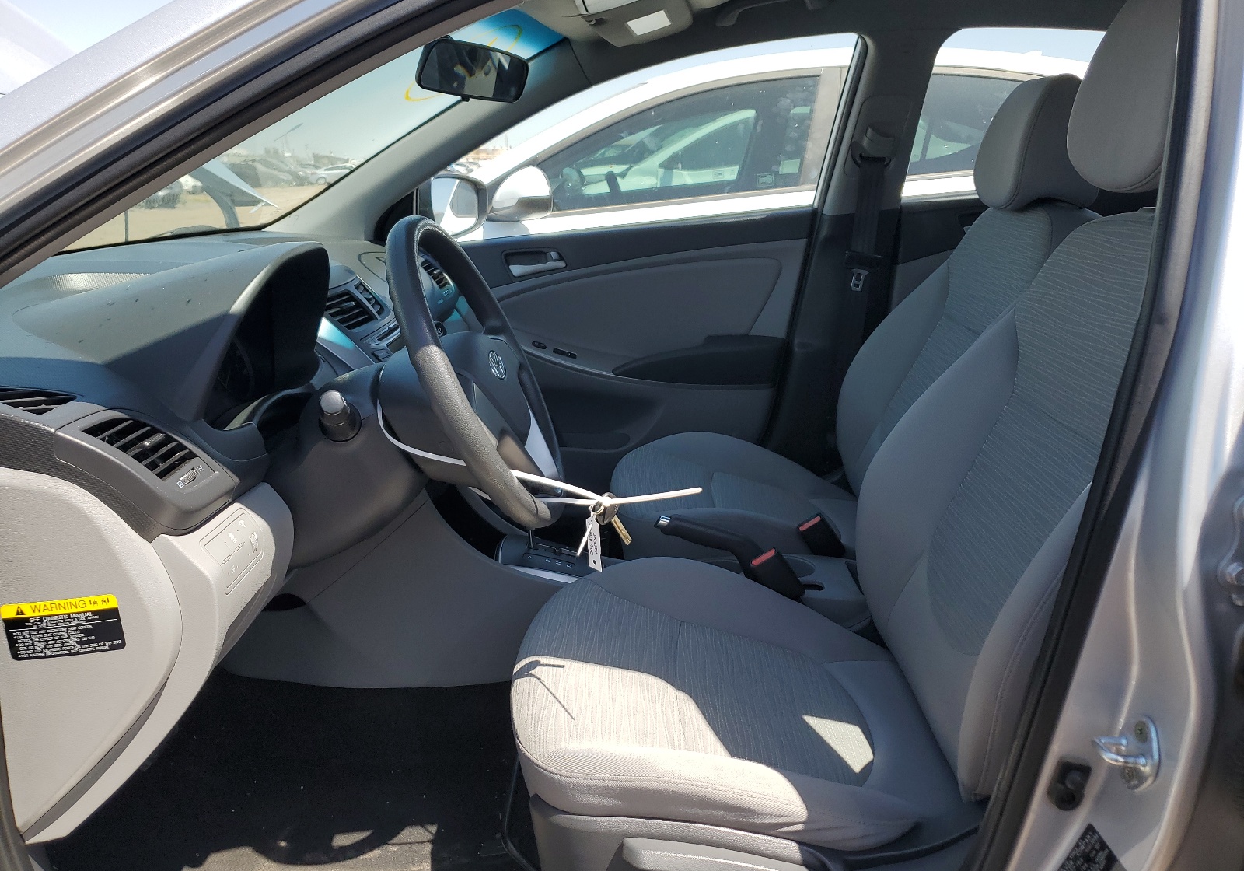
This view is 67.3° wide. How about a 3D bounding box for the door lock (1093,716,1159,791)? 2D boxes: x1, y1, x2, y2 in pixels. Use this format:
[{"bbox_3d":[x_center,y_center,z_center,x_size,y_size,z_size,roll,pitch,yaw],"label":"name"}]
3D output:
[{"bbox_3d":[0.371,0.234,0.686,0.039,0.053,0.037,-4,17,-2],"label":"door lock"}]

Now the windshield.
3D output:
[{"bbox_3d":[-0.560,-0.417,1.315,0.880,0.130,1.360,-29,13,11],"label":"windshield"}]

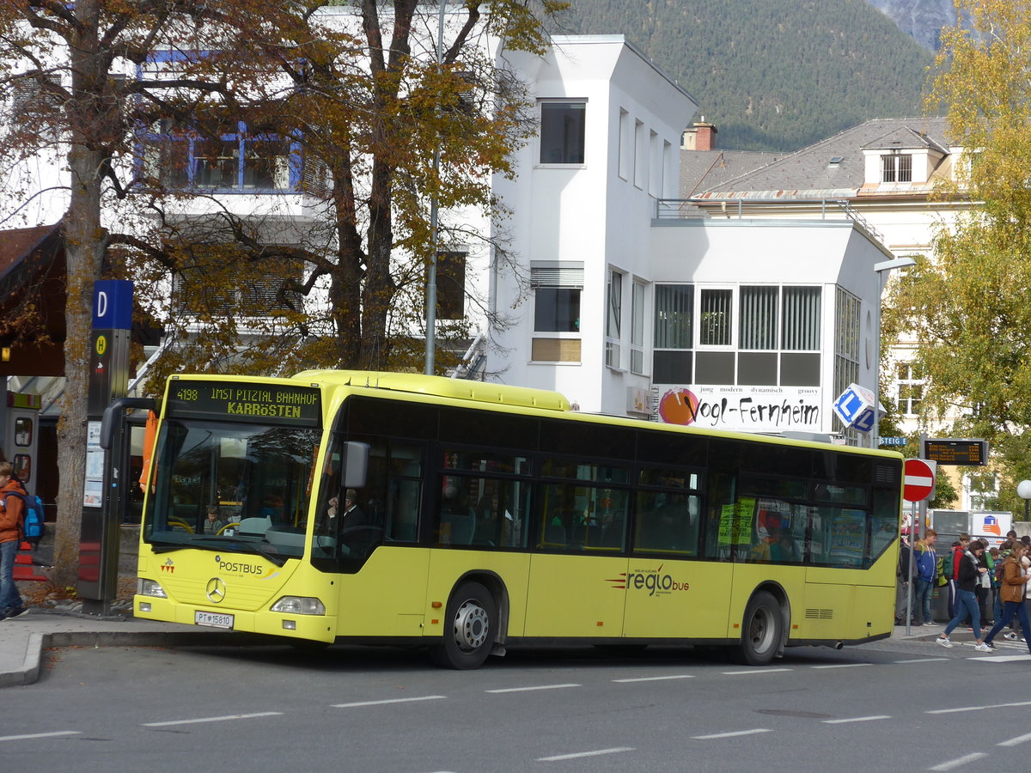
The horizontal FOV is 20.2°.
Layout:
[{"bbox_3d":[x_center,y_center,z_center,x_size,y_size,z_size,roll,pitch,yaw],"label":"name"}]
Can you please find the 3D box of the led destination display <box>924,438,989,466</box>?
[{"bbox_3d":[7.765,1.168,51.000,1.140,0.460,0.220,1,-3,33],"label":"led destination display"}]

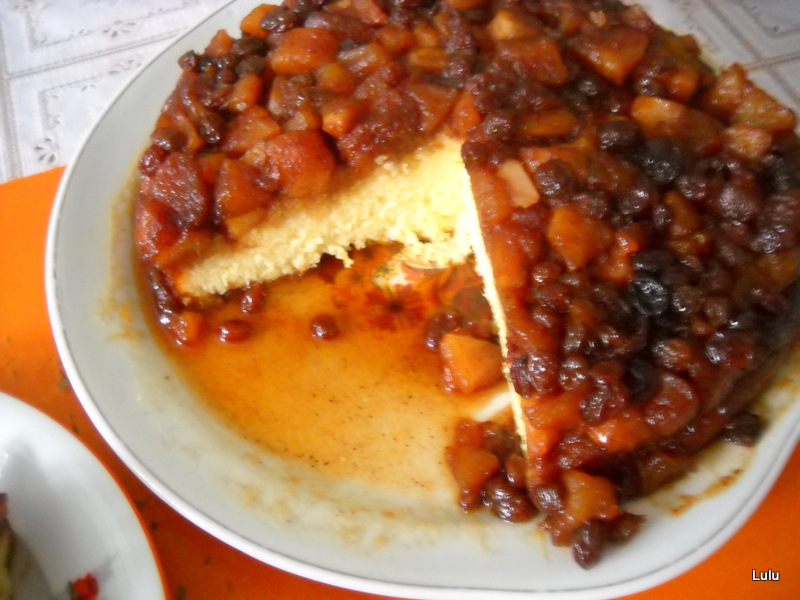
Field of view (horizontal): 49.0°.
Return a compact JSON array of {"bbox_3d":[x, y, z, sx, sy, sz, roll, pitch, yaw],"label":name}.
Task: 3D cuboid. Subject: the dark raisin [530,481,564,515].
[{"bbox_3d":[0.046,0.062,0.274,0.011,0.009,0.011,6,57,0],"label":"dark raisin"}]

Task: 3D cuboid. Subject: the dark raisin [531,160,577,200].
[{"bbox_3d":[0.053,-0.042,0.302,0.015,0.012,0.014,-6,54,0],"label":"dark raisin"}]

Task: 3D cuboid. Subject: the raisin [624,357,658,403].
[{"bbox_3d":[0.073,0.024,0.264,0.011,0.011,0.015,-6,54,0],"label":"raisin"}]

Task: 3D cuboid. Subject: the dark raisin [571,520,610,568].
[{"bbox_3d":[0.059,0.076,0.273,0.011,0.010,0.015,15,57,5],"label":"dark raisin"}]

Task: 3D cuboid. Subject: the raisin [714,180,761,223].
[{"bbox_3d":[0.114,-0.033,0.297,0.015,0.011,0.014,6,57,0],"label":"raisin"}]

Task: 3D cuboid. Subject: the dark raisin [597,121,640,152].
[{"bbox_3d":[0.073,-0.055,0.295,0.015,0.009,0.011,0,57,-4],"label":"dark raisin"}]

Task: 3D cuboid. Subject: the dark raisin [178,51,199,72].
[{"bbox_3d":[-0.081,-0.092,0.337,0.009,0.009,0.009,6,57,0],"label":"dark raisin"}]

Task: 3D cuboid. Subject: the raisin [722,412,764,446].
[{"bbox_3d":[0.110,0.042,0.282,0.013,0.011,0.011,-6,54,0],"label":"raisin"}]

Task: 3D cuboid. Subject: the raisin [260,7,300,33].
[{"bbox_3d":[-0.045,-0.105,0.331,0.015,0.009,0.011,-4,57,-7],"label":"raisin"}]

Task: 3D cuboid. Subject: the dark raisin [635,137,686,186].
[{"bbox_3d":[0.091,-0.049,0.306,0.015,0.013,0.017,-6,54,0],"label":"dark raisin"}]

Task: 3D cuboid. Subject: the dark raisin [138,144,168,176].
[{"bbox_3d":[-0.089,-0.050,0.317,0.010,0.009,0.012,32,60,16],"label":"dark raisin"}]

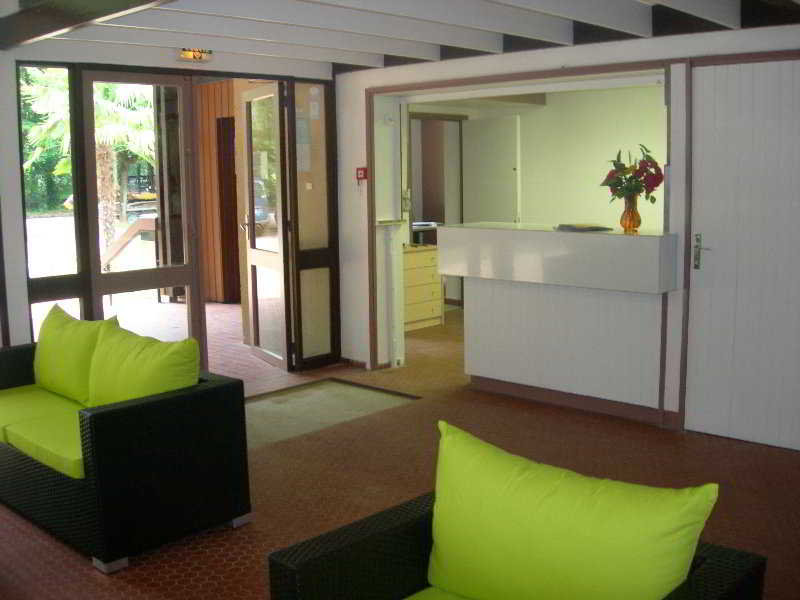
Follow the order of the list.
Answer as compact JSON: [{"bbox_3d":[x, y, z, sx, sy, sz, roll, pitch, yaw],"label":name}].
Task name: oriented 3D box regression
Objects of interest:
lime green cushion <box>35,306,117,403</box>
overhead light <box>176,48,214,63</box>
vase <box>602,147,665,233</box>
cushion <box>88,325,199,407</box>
[{"bbox_3d":[-1.643,0.265,4.407,0.670,0.430,0.200,7,0,43],"label":"lime green cushion"},{"bbox_3d":[-1.349,-1.612,5.782,0.065,0.088,0.245,7,12,43],"label":"overhead light"},{"bbox_3d":[1.302,-0.619,4.938,0.340,0.495,0.310,7,12,43],"label":"vase"},{"bbox_3d":[-1.150,0.331,3.942,0.670,0.420,0.200,7,0,43],"label":"cushion"}]

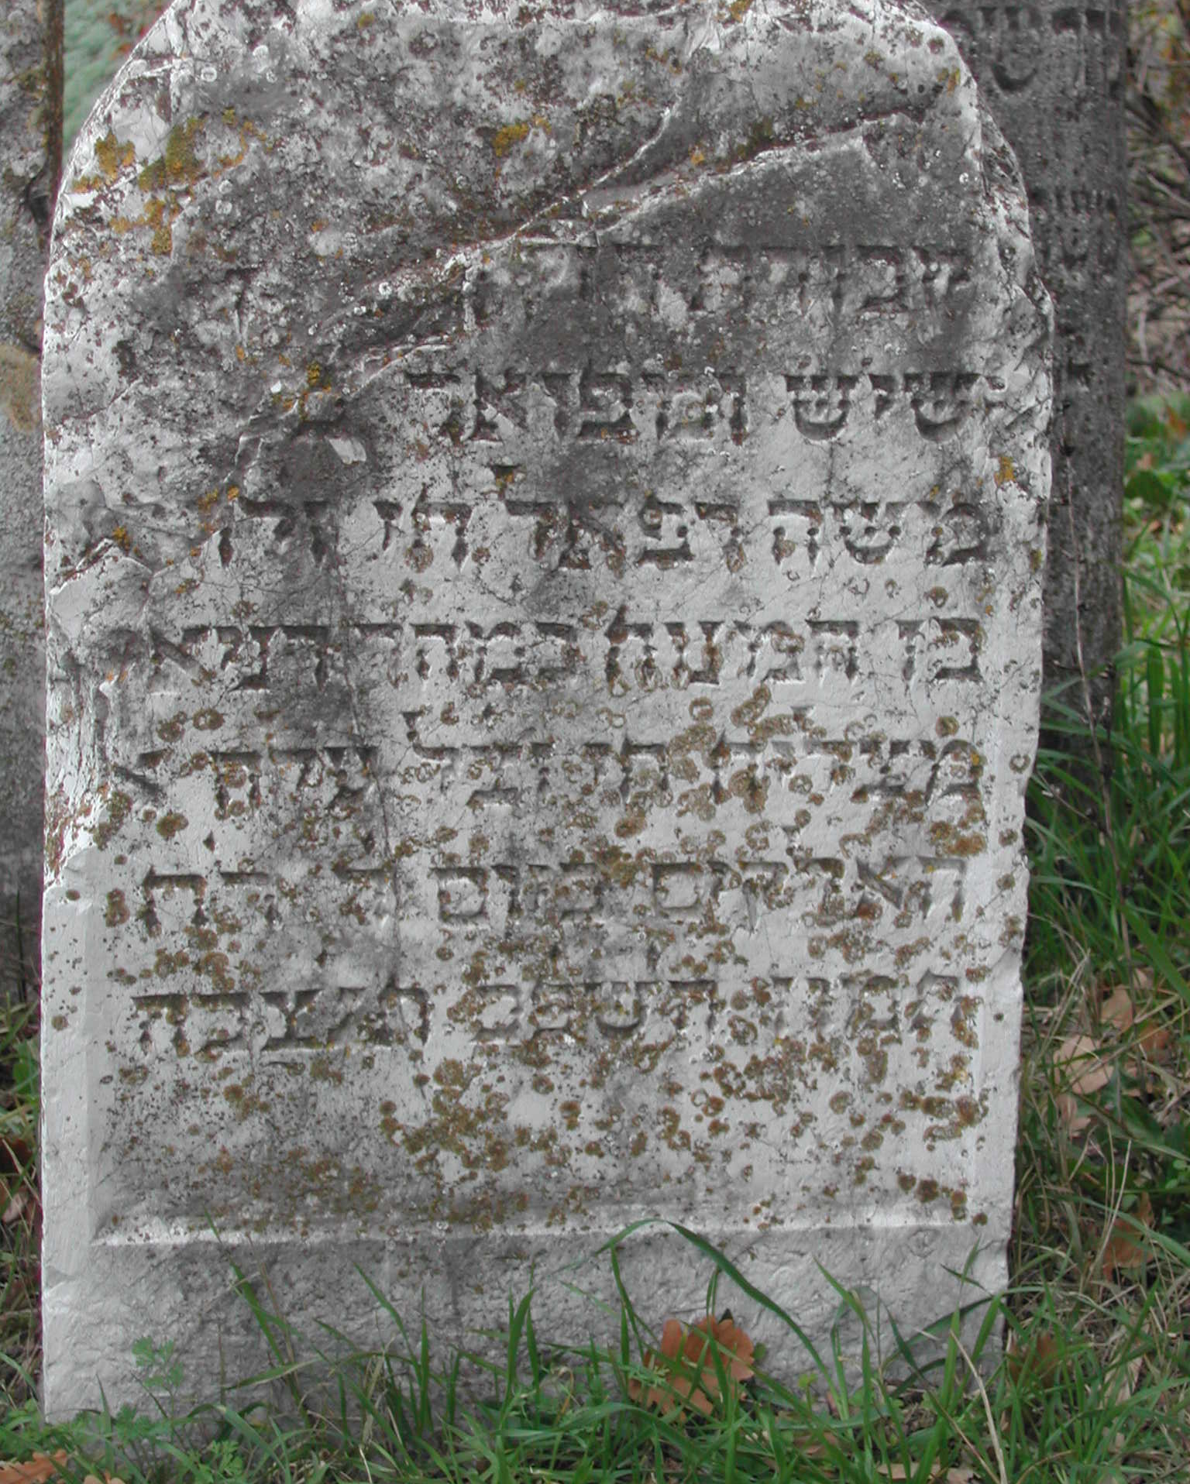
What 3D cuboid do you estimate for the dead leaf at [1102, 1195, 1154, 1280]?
[{"bbox_3d":[0.377,0.351,2.175,0.036,0.050,0.040,0,11,0],"label":"dead leaf"}]

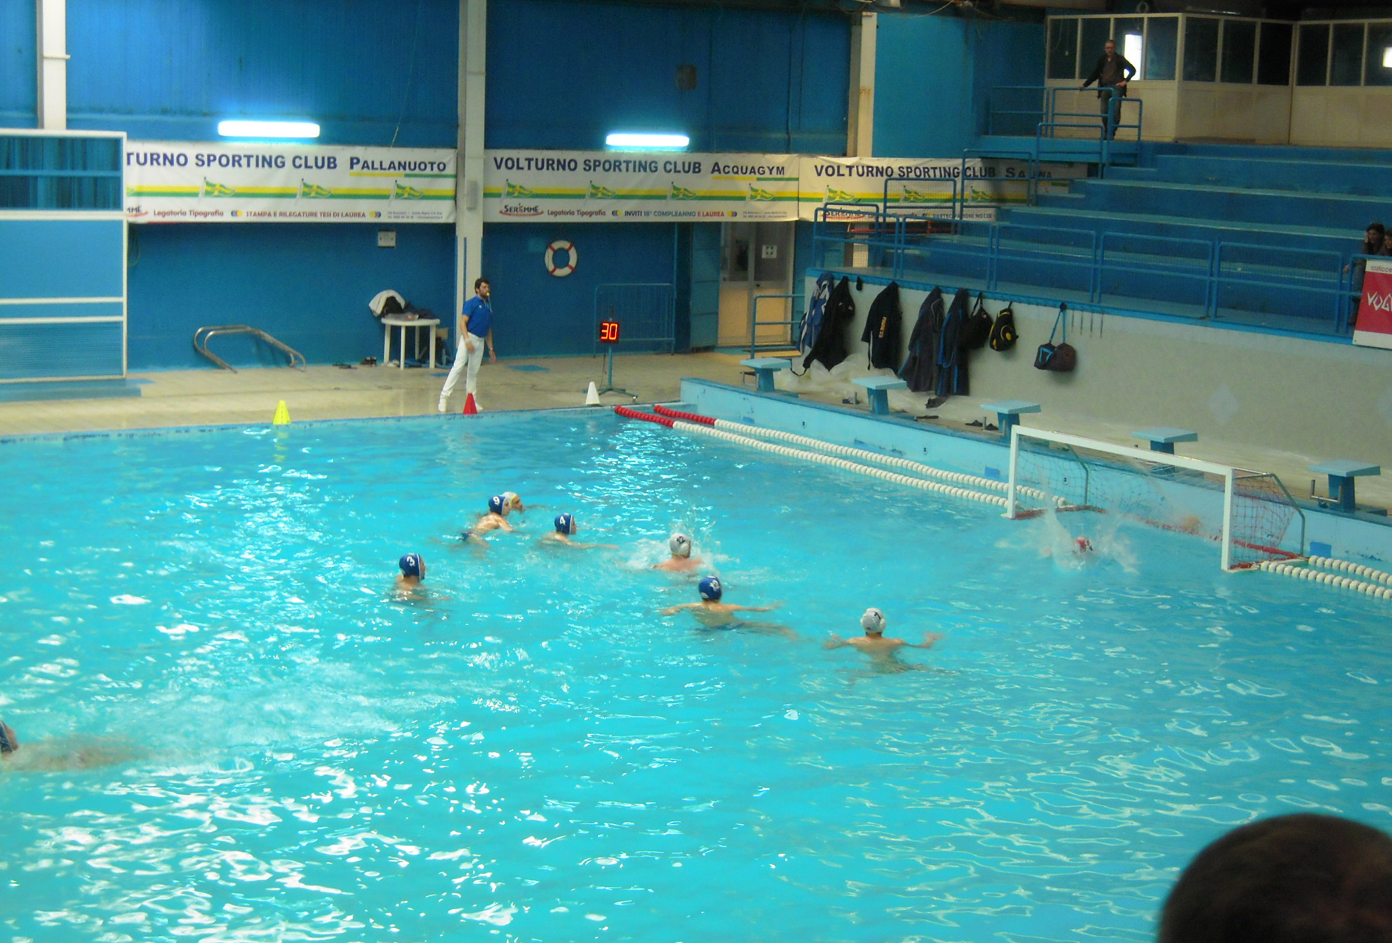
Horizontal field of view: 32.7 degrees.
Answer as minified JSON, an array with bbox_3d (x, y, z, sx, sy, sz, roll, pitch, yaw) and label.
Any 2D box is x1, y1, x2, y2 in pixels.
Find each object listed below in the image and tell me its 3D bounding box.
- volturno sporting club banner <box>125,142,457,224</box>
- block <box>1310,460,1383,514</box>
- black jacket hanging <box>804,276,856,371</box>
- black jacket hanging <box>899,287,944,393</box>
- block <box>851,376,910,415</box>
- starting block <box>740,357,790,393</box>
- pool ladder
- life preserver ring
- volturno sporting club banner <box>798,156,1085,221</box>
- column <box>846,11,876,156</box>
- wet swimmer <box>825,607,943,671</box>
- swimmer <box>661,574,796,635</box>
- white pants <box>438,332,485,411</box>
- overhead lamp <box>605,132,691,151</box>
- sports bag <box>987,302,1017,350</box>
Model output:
[{"bbox_3d":[-6.270,-4.267,35.255,6.110,1.160,0.040,-4,10,-32],"label":"volturno sporting club banner"},{"bbox_3d":[6.329,0.138,23.176,0.485,0.440,0.475,-4,10,-33],"label":"block"},{"bbox_3d":[1.929,-2.123,33.933,0.300,1.300,0.650,-4,10,-33],"label":"black jacket hanging"},{"bbox_3d":[3.044,-1.781,32.031,0.280,1.369,0.548,-4,10,-32],"label":"black jacket hanging"},{"bbox_3d":[2.293,-0.938,29.623,0.479,0.401,0.501,-4,10,-32],"label":"block"},{"bbox_3d":[0.933,-1.260,31.427,0.485,0.440,0.475,-4,10,-33],"label":"starting block"},{"bbox_3d":[-6.584,-1.806,35.080,1.526,0.680,0.641,-4,10,-32],"label":"pool ladder"},{"bbox_3d":[-2.151,-3.392,37.790,0.580,0.580,0.100,-4,10,-33],"label":"life preserver ring"},{"bbox_3d":[4.410,-4.949,41.836,6.380,1.120,0.050,-4,10,-33],"label":"volturno sporting club banner"},{"bbox_3d":[2.823,-5.001,40.935,0.310,5.742,0.300,-4,10,-32],"label":"column"},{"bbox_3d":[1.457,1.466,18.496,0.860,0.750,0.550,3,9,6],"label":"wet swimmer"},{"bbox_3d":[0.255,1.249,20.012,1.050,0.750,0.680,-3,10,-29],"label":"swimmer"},{"bbox_3d":[-3.077,-1.328,31.302,0.480,1.035,0.400,6,10,25],"label":"white pants"},{"bbox_3d":[-0.792,-5.413,38.846,1.550,0.190,0.140,-4,10,-32],"label":"overhead lamp"},{"bbox_3d":[3.868,-1.826,29.926,0.200,0.587,0.290,-4,10,-32],"label":"sports bag"}]

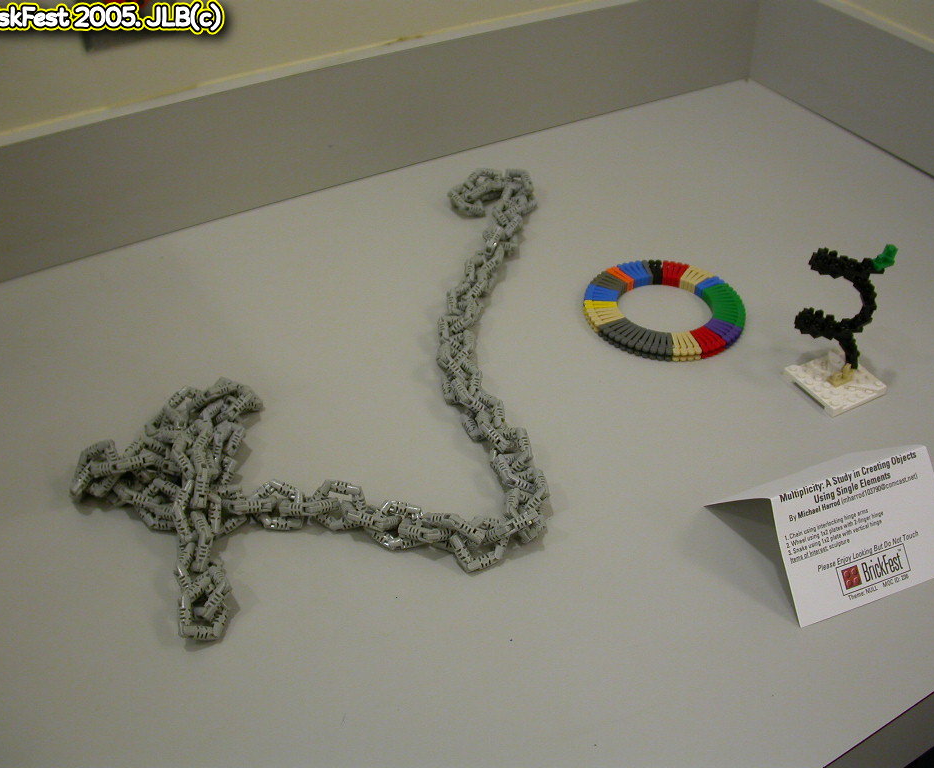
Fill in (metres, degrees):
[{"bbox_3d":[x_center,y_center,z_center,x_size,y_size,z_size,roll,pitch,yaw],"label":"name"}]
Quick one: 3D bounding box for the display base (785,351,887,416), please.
[{"bbox_3d":[0.245,-0.002,0.749,0.048,0.008,0.048,-19,44,-23],"label":"display base"}]

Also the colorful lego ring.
[{"bbox_3d":[0.143,-0.055,0.810,0.115,0.008,0.115,1,39,-1],"label":"colorful lego ring"}]

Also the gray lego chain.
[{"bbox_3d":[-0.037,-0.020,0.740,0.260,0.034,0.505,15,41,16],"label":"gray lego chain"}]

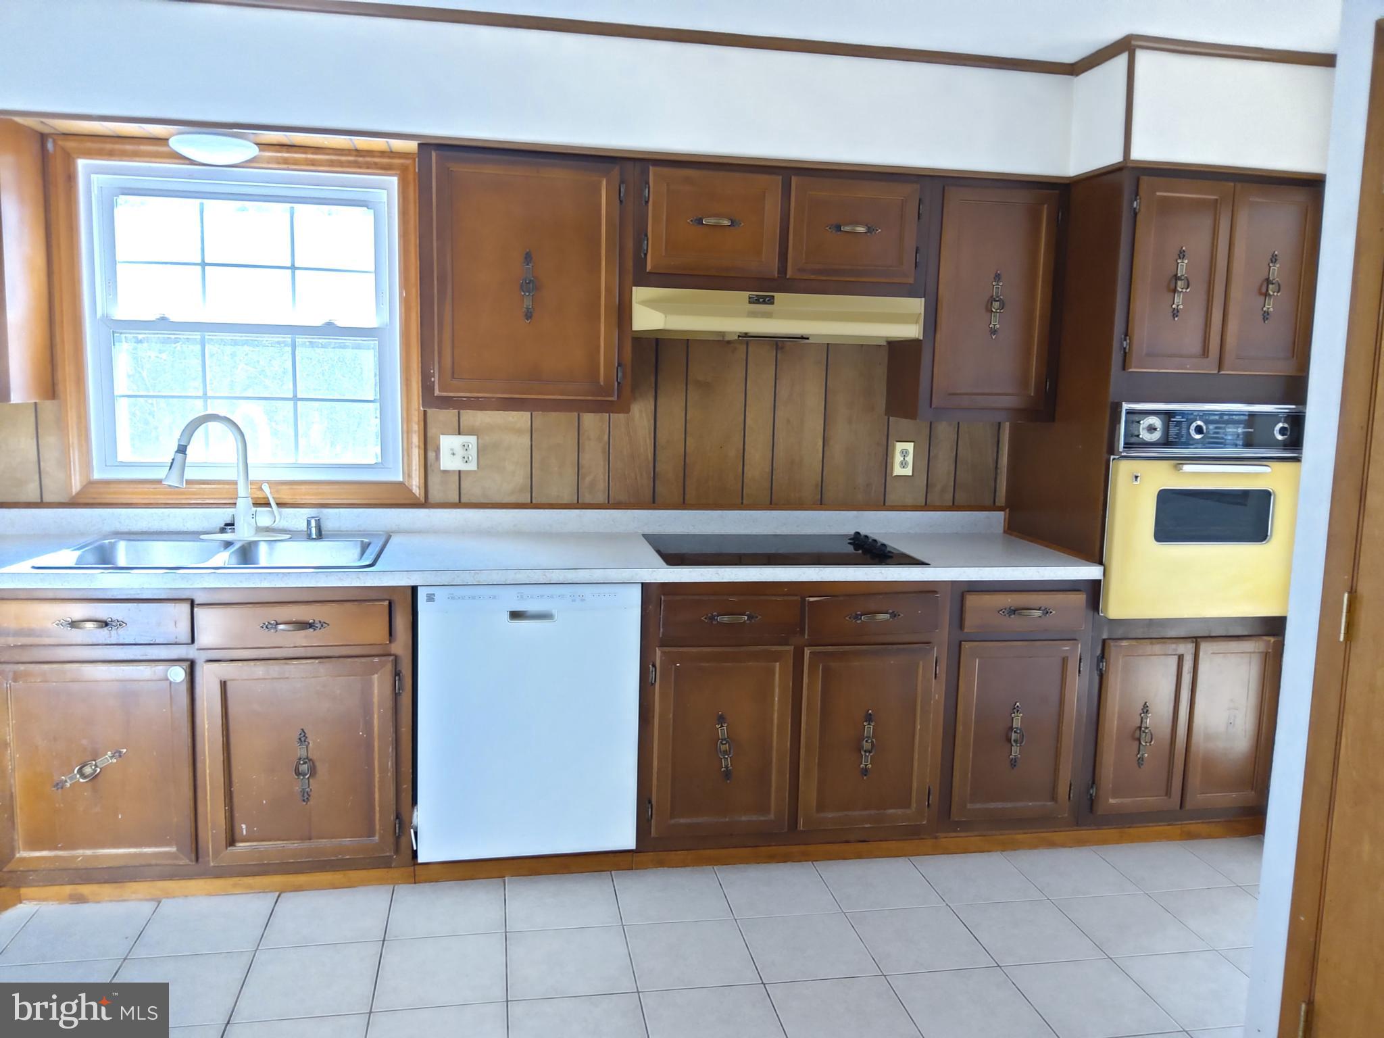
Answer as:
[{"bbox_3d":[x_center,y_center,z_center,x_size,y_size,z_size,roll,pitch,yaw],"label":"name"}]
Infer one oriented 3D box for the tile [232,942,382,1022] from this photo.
[{"bbox_3d":[-0.903,1.096,2.463,0.303,0.010,0.303,0,8,-10],"label":"tile"}]

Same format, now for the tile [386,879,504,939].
[{"bbox_3d":[-0.659,1.061,2.820,0.303,0.010,0.297,0,8,-10],"label":"tile"}]

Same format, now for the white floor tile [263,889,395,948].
[{"bbox_3d":[-0.960,1.059,2.765,0.303,0.010,0.297,0,8,-10],"label":"white floor tile"}]

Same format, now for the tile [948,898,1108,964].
[{"bbox_3d":[0.897,1.111,2.795,0.303,0.010,0.303,0,8,-10],"label":"tile"}]

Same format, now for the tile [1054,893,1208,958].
[{"bbox_3d":[1.199,1.113,2.853,0.303,0.010,0.303,0,8,-10],"label":"tile"}]

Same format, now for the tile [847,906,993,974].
[{"bbox_3d":[0.597,1.108,2.739,0.303,0.010,0.303,0,8,-10],"label":"tile"}]

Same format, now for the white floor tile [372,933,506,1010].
[{"bbox_3d":[-0.603,1.099,2.518,0.303,0.010,0.303,0,8,-10],"label":"white floor tile"}]

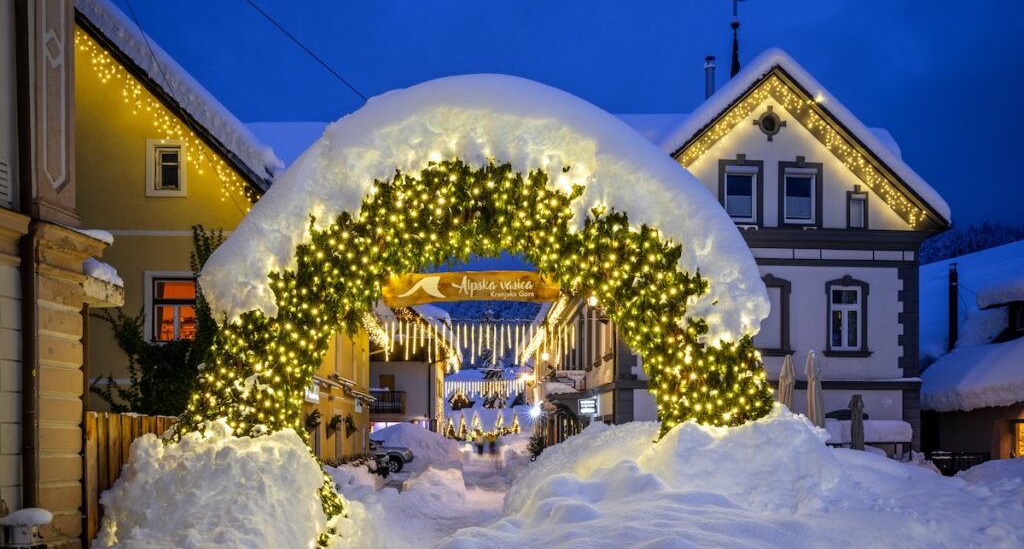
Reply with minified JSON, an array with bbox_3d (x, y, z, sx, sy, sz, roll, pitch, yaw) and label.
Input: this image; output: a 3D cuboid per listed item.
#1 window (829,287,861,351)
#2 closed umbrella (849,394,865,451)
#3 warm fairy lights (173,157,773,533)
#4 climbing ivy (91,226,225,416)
[{"bbox_3d":[9.755,1.318,25.000,0.930,1.900,0.200,0,-6,-3],"label":"window"},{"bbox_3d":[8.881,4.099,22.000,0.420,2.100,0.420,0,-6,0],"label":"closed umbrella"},{"bbox_3d":[-0.514,1.029,11.400,7.600,5.100,1.300,0,-6,-3],"label":"warm fairy lights"},{"bbox_3d":[-7.289,1.154,17.900,3.150,4.400,0.400,0,-2,-2],"label":"climbing ivy"}]

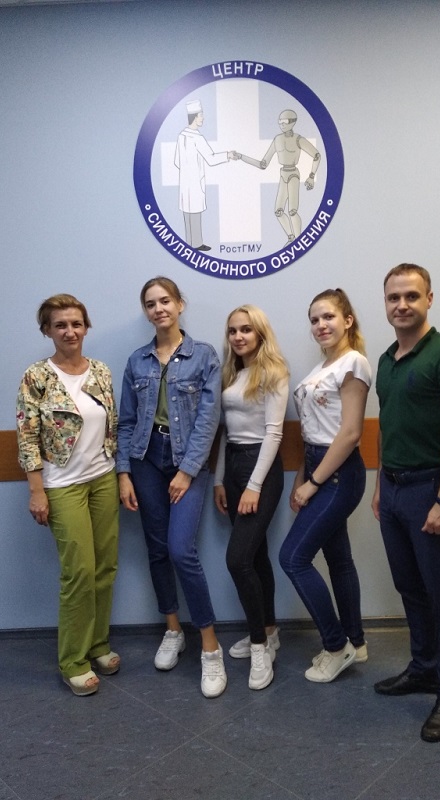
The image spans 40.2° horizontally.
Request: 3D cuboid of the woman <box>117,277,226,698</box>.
[{"bbox_3d":[-0.216,0.344,2.660,0.490,1.770,0.420,-1,5,8],"label":"woman"}]

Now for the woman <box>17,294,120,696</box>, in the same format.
[{"bbox_3d":[-0.638,0.393,2.674,0.480,1.700,0.380,-5,5,-33],"label":"woman"}]

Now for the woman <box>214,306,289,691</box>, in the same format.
[{"bbox_3d":[0.138,0.400,2.700,0.420,1.630,0.400,2,6,42],"label":"woman"}]

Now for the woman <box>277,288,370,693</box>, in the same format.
[{"bbox_3d":[0.472,0.359,2.697,0.460,1.690,0.410,-5,5,-35],"label":"woman"}]

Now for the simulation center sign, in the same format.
[{"bbox_3d":[0.092,-1.095,2.881,1.010,1.030,0.020,-2,5,0],"label":"simulation center sign"}]

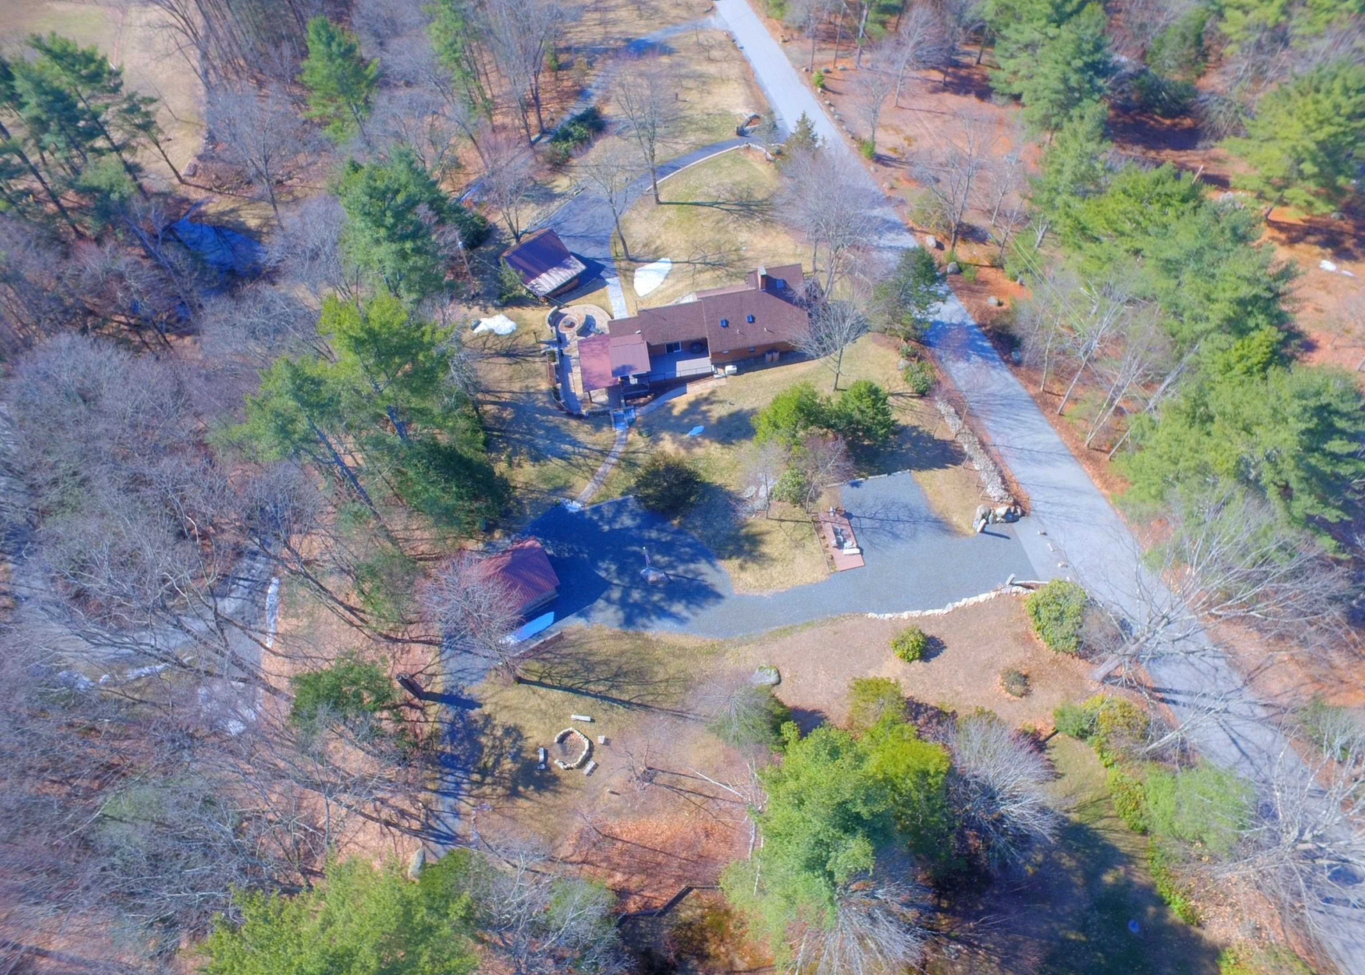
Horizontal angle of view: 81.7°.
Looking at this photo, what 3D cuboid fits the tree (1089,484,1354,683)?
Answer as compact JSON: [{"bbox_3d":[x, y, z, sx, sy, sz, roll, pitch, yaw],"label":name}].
[{"bbox_3d":[32.200,7.600,52.300,13.500,16.000,13.500,-5,53,0],"label":"tree"}]

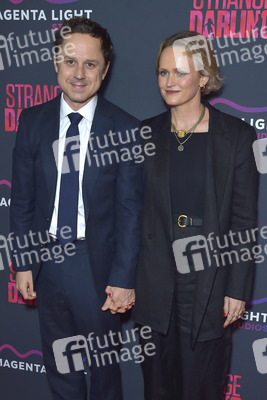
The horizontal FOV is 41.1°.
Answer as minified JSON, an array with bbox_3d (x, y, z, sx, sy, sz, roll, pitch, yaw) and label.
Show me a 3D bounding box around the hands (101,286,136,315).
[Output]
[{"bbox_3d":[-0.053,0.364,1.290,0.115,0.093,0.090,1,8,-3],"label":"hands"}]

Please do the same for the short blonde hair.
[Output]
[{"bbox_3d":[0.192,-0.461,1.200,0.185,0.215,0.215,9,10,34],"label":"short blonde hair"}]

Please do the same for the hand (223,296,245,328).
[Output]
[{"bbox_3d":[0.365,0.409,1.300,0.075,0.108,0.075,3,8,6],"label":"hand"}]

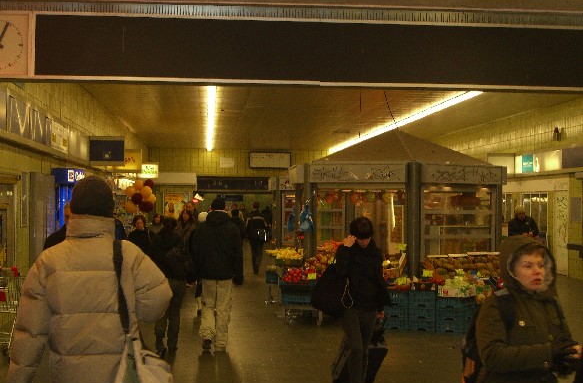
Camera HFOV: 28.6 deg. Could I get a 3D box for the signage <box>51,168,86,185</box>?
[{"bbox_3d":[-4.392,-0.295,22.500,0.660,0.320,0.200,1,-1,-4],"label":"signage"}]

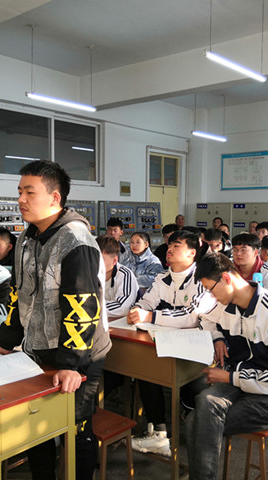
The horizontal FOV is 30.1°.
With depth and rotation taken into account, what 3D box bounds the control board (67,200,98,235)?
[{"bbox_3d":[-0.925,-0.365,8.297,0.200,0.560,0.701,3,4,41],"label":"control board"}]

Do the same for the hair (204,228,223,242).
[{"bbox_3d":[0.820,-0.044,5.150,0.180,0.140,0.200,3,4,38],"label":"hair"}]

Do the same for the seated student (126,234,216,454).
[{"bbox_3d":[0.265,0.584,3.153,0.600,1.290,0.530,-3,4,-45],"label":"seated student"}]

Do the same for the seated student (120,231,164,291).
[{"bbox_3d":[0.073,0.564,4.786,0.480,1.240,0.720,3,4,41],"label":"seated student"}]

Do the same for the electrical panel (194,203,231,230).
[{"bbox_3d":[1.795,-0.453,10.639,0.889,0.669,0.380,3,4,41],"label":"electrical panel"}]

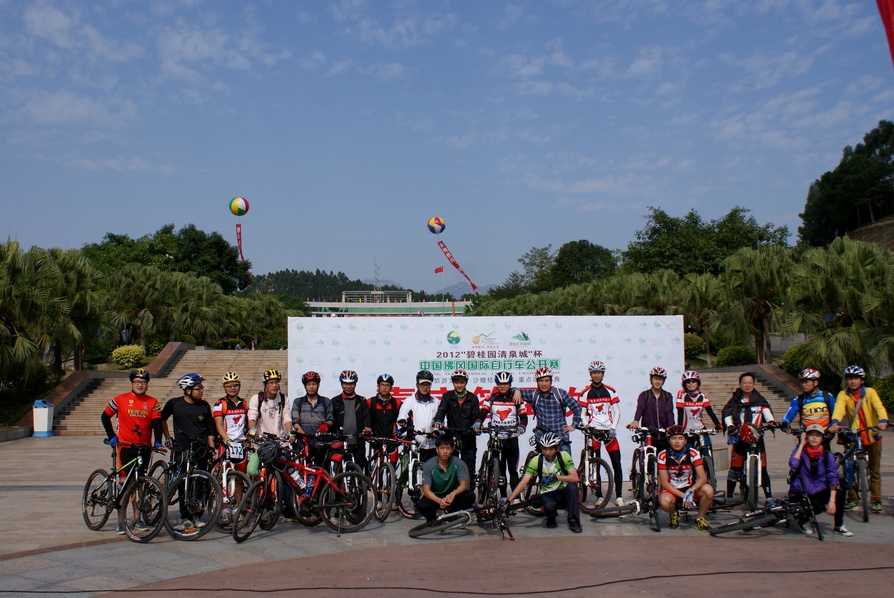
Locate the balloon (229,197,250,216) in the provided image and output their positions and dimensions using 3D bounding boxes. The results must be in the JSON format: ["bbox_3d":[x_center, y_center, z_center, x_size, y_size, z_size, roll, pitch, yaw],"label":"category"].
[{"bbox_3d":[-25.713,-11.424,111.000,2.518,2.518,2.518,-1,-6,0],"label":"balloon"}]

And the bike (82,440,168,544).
[{"bbox_3d":[-3.458,1.995,9.478,0.640,1.020,1.740,5,-8,-44],"label":"bike"}]

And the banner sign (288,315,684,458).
[{"bbox_3d":[0.683,1.581,14.180,6.352,2.620,0.120,0,-6,-4],"label":"banner sign"}]

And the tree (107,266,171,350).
[{"bbox_3d":[-16.150,0.578,47.000,3.191,4.779,3.191,-1,-6,0],"label":"tree"}]

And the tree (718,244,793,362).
[{"bbox_3d":[12.714,0.248,37.000,3.079,4.837,3.079,-1,-6,0],"label":"tree"}]

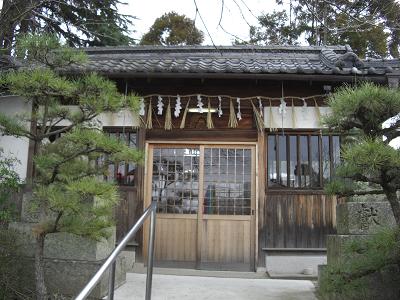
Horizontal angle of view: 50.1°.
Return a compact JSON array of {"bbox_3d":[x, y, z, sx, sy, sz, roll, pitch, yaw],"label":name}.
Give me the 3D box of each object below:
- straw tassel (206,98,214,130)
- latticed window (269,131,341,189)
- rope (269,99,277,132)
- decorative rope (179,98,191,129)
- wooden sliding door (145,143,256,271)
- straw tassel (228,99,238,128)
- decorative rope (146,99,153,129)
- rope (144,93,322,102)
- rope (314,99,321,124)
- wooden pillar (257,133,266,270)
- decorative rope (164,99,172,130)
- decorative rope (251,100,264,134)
[{"bbox_3d":[0.150,-0.526,6.113,0.114,0.436,0.090,1,-3,3],"label":"straw tassel"},{"bbox_3d":[1.564,0.162,6.460,1.124,0.860,0.080,1,-8,2],"label":"latticed window"},{"bbox_3d":[1.037,-0.490,6.072,0.114,0.483,0.090,1,-3,3],"label":"rope"},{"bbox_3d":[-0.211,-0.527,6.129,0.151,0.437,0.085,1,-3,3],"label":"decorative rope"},{"bbox_3d":[0.012,0.850,6.400,1.670,1.900,0.100,1,-3,3],"label":"wooden sliding door"},{"bbox_3d":[0.498,-0.543,6.359,0.148,0.456,0.090,1,-8,2],"label":"straw tassel"},{"bbox_3d":[-0.719,-0.518,6.151,0.095,0.446,0.090,1,-3,3],"label":"decorative rope"},{"bbox_3d":[0.486,-0.785,6.394,2.806,0.138,0.080,1,-8,2],"label":"rope"},{"bbox_3d":[1.662,-0.523,6.047,0.099,0.410,0.090,1,-3,3],"label":"rope"},{"bbox_3d":[0.922,0.746,6.410,0.134,2.065,0.130,1,-8,2],"label":"wooden pillar"},{"bbox_3d":[-0.452,-0.510,6.139,0.115,0.460,0.090,1,-3,3],"label":"decorative rope"},{"bbox_3d":[0.856,-0.485,6.337,0.199,0.507,0.100,1,-8,2],"label":"decorative rope"}]

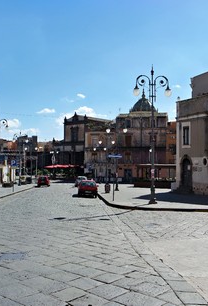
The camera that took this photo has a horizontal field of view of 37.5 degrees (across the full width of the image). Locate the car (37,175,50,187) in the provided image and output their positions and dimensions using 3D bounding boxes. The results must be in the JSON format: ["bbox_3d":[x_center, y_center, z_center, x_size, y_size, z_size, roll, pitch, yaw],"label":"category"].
[{"bbox_3d":[-8.915,4.279,45.337,1.650,1.470,3.750,0,-3,-4],"label":"car"}]

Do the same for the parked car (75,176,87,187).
[{"bbox_3d":[-3.378,4.328,46.036,1.680,1.460,3.900,0,-3,-4],"label":"parked car"}]

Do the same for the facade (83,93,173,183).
[{"bbox_3d":[5.630,-3.067,69.474,18.800,19.000,13.000,0,-3,0],"label":"facade"}]

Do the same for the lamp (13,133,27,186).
[{"bbox_3d":[-13.238,0.810,48.215,2.100,8.600,0.500,0,-3,-4],"label":"lamp"}]

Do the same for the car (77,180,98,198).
[{"bbox_3d":[-1.441,3.172,27.636,1.640,1.430,3.750,0,-3,-4],"label":"car"}]

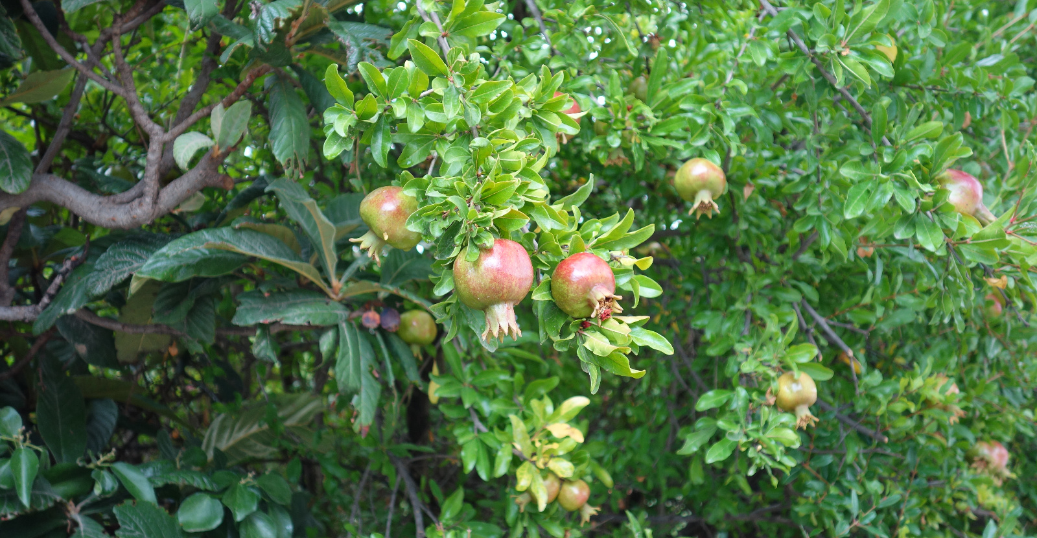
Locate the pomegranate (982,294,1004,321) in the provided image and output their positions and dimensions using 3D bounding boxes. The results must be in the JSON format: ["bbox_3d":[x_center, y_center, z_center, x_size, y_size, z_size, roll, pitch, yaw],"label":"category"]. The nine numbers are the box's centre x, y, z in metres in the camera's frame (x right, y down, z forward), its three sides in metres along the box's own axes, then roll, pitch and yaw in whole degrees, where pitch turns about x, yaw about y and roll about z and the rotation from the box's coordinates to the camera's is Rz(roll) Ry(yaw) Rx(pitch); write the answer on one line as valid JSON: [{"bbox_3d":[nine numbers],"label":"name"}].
[{"bbox_3d":[0.821,0.066,2.200,0.044,0.048,0.044,0,0,0],"label":"pomegranate"}]

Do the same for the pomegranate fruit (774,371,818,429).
[{"bbox_3d":[0.408,0.189,1.850,0.064,0.083,0.064,-13,-12,0],"label":"pomegranate fruit"}]

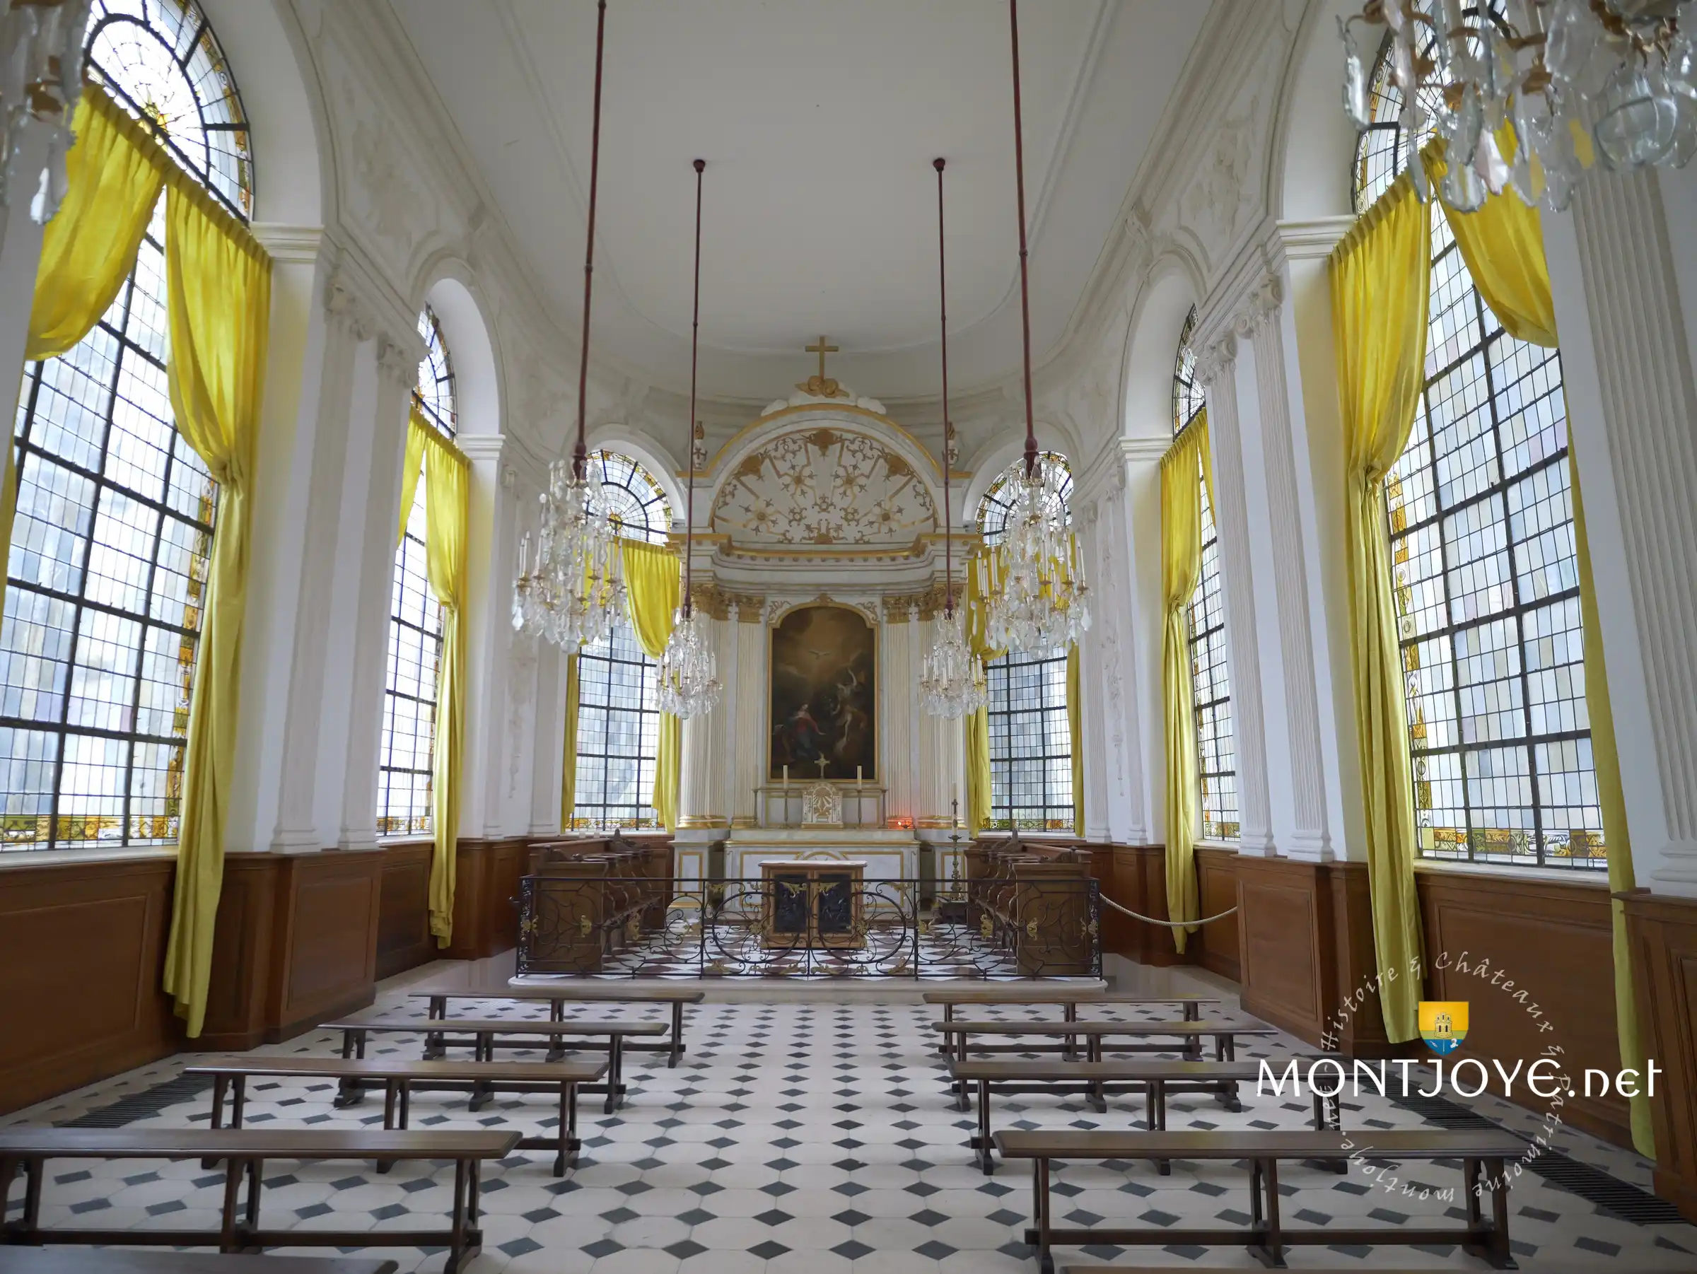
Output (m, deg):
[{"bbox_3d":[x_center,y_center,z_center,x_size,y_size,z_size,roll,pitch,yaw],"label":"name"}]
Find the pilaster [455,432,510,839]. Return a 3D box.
[{"bbox_3d":[-4.774,-0.084,12.437,0.650,5.184,0.320,0,-11,-1],"label":"pilaster"}]

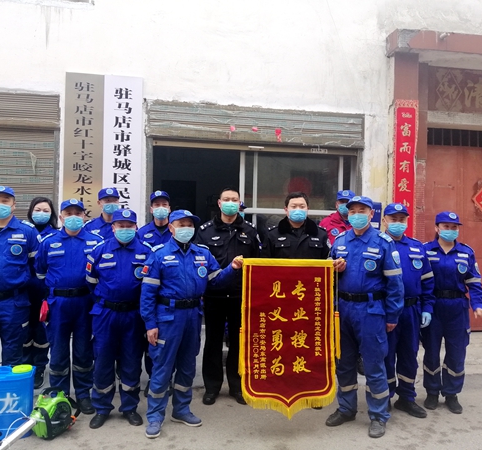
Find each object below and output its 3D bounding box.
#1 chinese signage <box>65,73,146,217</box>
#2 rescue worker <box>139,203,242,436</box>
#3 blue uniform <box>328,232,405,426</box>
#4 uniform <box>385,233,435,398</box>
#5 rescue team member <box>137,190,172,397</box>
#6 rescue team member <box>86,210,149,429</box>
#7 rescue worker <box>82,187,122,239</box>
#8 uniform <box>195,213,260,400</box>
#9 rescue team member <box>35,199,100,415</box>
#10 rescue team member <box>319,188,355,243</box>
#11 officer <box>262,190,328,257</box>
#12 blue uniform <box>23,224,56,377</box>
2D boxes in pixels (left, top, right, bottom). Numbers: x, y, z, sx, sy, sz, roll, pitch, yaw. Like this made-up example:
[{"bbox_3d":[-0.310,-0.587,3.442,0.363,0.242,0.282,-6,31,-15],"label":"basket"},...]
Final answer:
[{"bbox_3d":[-1.450,-0.584,4.700,0.840,1.950,0.040,1,0,-9],"label":"chinese signage"},{"bbox_3d":[-0.398,0.715,3.420,0.680,1.660,0.440,1,0,-20],"label":"rescue worker"},{"bbox_3d":[0.972,0.763,3.490,0.530,1.480,0.380,1,0,30],"label":"blue uniform"},{"bbox_3d":[1.328,0.767,3.660,0.520,1.367,0.330,1,0,13],"label":"uniform"},{"bbox_3d":[-0.723,0.594,3.950,0.500,1.790,0.340,1,0,-14],"label":"rescue team member"},{"bbox_3d":[-0.965,0.704,3.520,0.500,1.660,0.360,1,0,-19],"label":"rescue team member"},{"bbox_3d":[-1.170,0.570,3.950,0.500,1.761,0.320,1,0,-14],"label":"rescue worker"},{"bbox_3d":[-0.096,0.680,3.760,0.540,1.553,0.340,1,0,-3],"label":"uniform"},{"bbox_3d":[-1.397,0.650,3.670,0.530,1.710,0.360,1,0,-21],"label":"rescue team member"},{"bbox_3d":[0.987,0.574,4.300,0.520,1.800,0.340,1,0,6],"label":"rescue team member"},{"bbox_3d":[0.450,0.623,3.720,0.550,1.765,0.340,1,0,5],"label":"officer"},{"bbox_3d":[-1.797,0.698,4.060,0.460,1.400,0.300,1,0,-20],"label":"blue uniform"}]

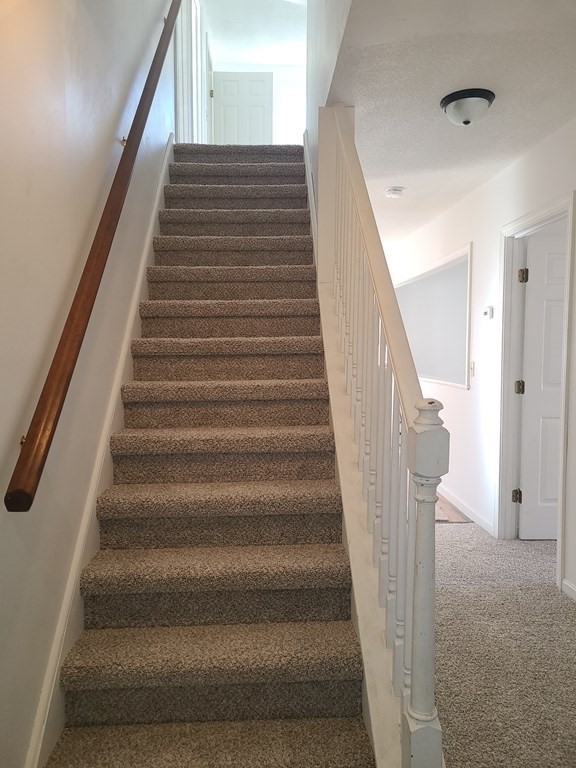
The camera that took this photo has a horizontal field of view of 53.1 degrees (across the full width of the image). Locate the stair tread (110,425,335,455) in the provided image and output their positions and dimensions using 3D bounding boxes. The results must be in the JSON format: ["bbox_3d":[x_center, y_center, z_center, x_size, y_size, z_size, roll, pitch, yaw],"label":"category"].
[{"bbox_3d":[-0.270,0.244,2.509,0.935,0.073,0.249,-1,5,-2],"label":"stair tread"}]

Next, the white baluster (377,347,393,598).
[{"bbox_3d":[0.304,0.257,1.827,0.034,0.910,0.034,-1,4,-2],"label":"white baluster"}]

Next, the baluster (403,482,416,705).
[{"bbox_3d":[0.346,0.619,1.627,0.034,0.851,0.034,-1,5,-2],"label":"baluster"}]

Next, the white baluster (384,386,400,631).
[{"bbox_3d":[0.309,0.349,1.740,0.034,0.910,0.034,-1,4,-2],"label":"white baluster"}]

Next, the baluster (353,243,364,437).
[{"bbox_3d":[0.294,-0.180,2.363,0.034,0.851,0.034,-1,5,-2],"label":"baluster"}]

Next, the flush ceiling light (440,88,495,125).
[{"bbox_3d":[0.829,-1.256,2.666,0.245,0.118,0.245,-1,4,-2],"label":"flush ceiling light"}]

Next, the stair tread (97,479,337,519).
[{"bbox_3d":[-0.259,0.461,2.308,0.935,0.073,0.249,-1,5,-2],"label":"stair tread"}]

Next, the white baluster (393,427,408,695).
[{"bbox_3d":[0.340,0.505,1.719,0.034,0.851,0.034,-1,5,-2],"label":"white baluster"}]

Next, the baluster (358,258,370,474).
[{"bbox_3d":[0.286,-0.124,2.175,0.034,0.910,0.034,-1,4,-2],"label":"baluster"}]

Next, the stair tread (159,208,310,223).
[{"bbox_3d":[-0.321,-1.020,3.569,0.898,0.070,0.237,-1,4,-2],"label":"stair tread"}]

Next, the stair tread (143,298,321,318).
[{"bbox_3d":[-0.301,-0.407,3.113,0.935,0.073,0.249,-1,5,-2],"label":"stair tread"}]

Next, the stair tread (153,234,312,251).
[{"bbox_3d":[-0.322,-0.841,3.515,0.935,0.073,0.249,-1,5,-2],"label":"stair tread"}]

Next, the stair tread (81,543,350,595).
[{"bbox_3d":[-0.249,0.678,2.106,0.935,0.073,0.249,-1,5,-2],"label":"stair tread"}]

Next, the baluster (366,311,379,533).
[{"bbox_3d":[0.295,0.064,2.003,0.034,0.910,0.034,-1,4,-2],"label":"baluster"}]

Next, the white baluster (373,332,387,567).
[{"bbox_3d":[0.321,0.216,1.995,0.034,0.851,0.034,-1,5,-2],"label":"white baluster"}]

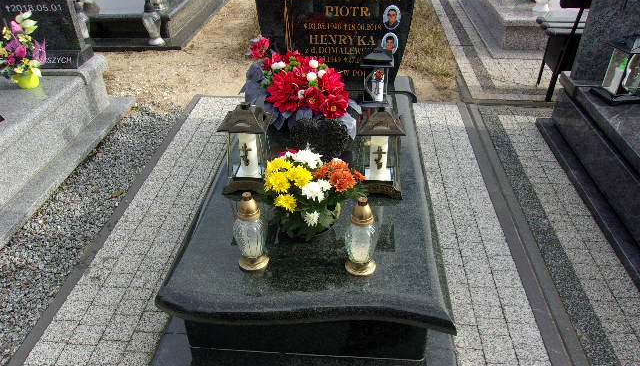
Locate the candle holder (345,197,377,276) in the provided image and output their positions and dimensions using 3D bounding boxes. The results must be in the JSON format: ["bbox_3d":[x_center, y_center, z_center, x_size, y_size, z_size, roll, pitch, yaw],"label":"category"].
[{"bbox_3d":[0.126,0.154,1.493,0.100,0.254,0.100,2,34,4],"label":"candle holder"}]

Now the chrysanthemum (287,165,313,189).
[{"bbox_3d":[-0.067,-0.018,1.630,0.085,0.050,0.080,2,34,4],"label":"chrysanthemum"}]

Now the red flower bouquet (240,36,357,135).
[{"bbox_3d":[-0.082,-0.415,2.102,0.470,0.300,0.360,2,34,4],"label":"red flower bouquet"}]

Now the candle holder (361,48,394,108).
[{"bbox_3d":[0.284,-0.538,2.526,0.150,0.270,0.150,2,34,4],"label":"candle holder"}]

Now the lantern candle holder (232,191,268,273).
[{"bbox_3d":[-0.217,0.148,1.564,0.108,0.277,0.108,2,34,4],"label":"lantern candle holder"}]

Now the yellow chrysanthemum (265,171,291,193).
[{"bbox_3d":[-0.141,-0.002,1.657,0.085,0.052,0.062,2,34,4],"label":"yellow chrysanthemum"}]

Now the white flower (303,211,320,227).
[{"bbox_3d":[-0.027,0.118,1.611,0.057,0.042,0.040,2,34,4],"label":"white flower"}]

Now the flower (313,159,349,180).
[{"bbox_3d":[0.041,-0.044,1.646,0.118,0.050,0.060,2,34,4],"label":"flower"}]

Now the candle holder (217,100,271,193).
[{"bbox_3d":[-0.272,-0.136,1.902,0.175,0.358,0.175,2,34,4],"label":"candle holder"}]

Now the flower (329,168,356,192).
[{"bbox_3d":[0.074,-0.011,1.634,0.093,0.055,0.080,2,34,4],"label":"flower"}]

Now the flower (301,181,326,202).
[{"bbox_3d":[-0.021,0.027,1.612,0.083,0.046,0.055,2,34,4],"label":"flower"}]

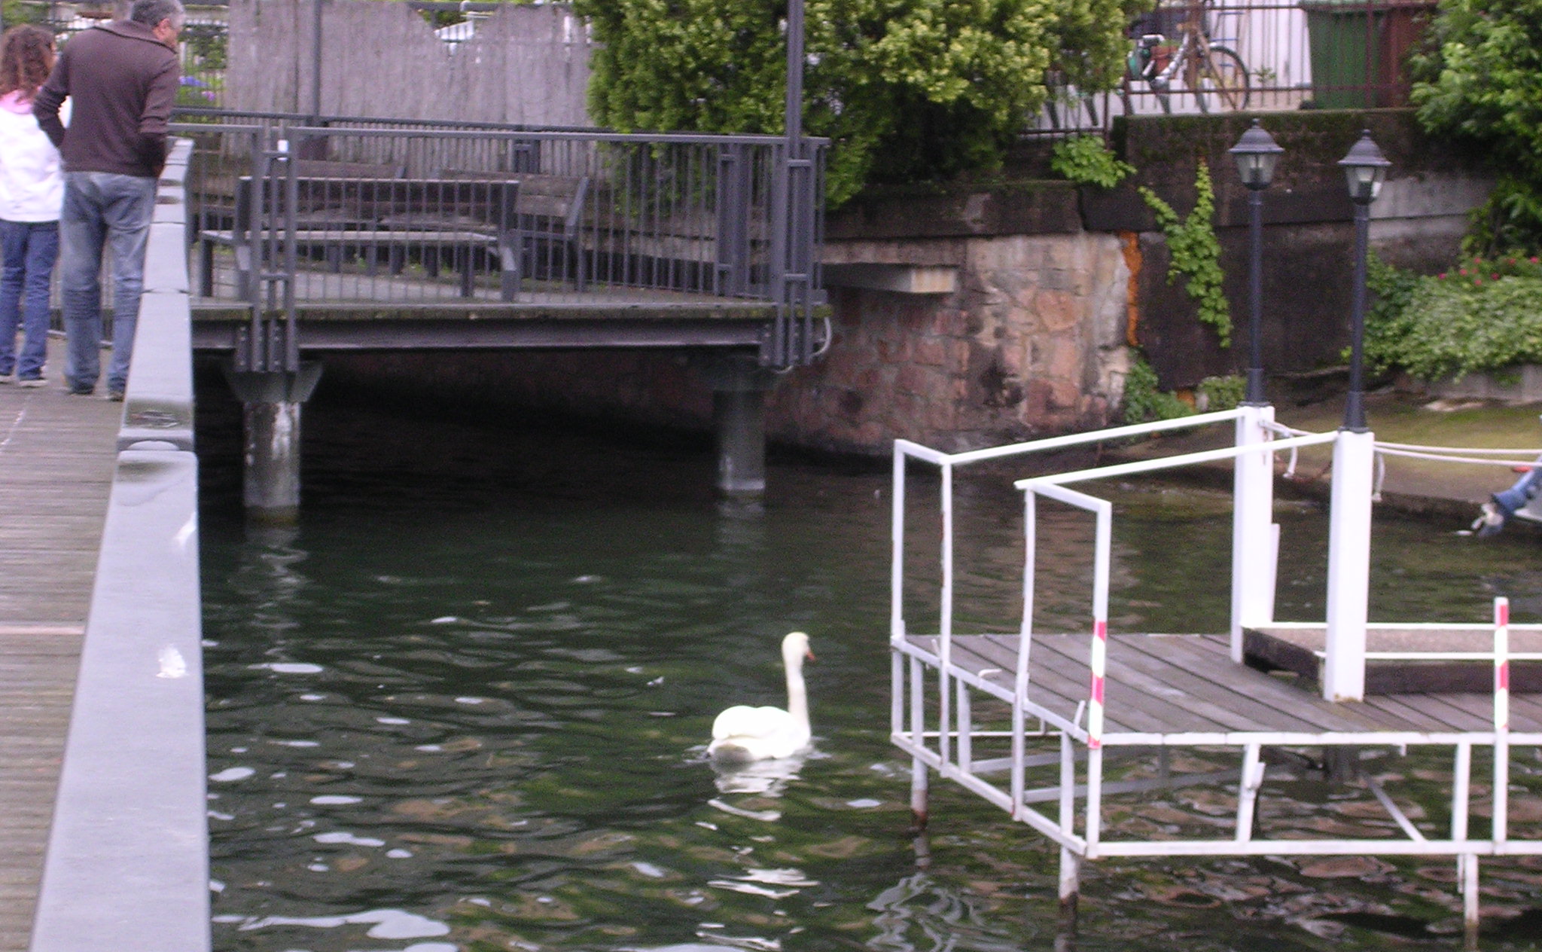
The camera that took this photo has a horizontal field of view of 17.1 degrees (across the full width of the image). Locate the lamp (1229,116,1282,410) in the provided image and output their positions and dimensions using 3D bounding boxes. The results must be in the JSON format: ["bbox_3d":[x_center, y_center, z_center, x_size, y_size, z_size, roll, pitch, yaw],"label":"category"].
[{"bbox_3d":[1.820,-0.801,19.200,0.200,1.070,0.200,0,4,0],"label":"lamp"}]

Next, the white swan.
[{"bbox_3d":[-0.037,0.911,21.100,0.350,0.510,0.680,4,5,31],"label":"white swan"}]

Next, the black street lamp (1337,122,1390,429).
[{"bbox_3d":[2.094,-0.690,18.100,0.200,1.070,0.200,2,4,0],"label":"black street lamp"}]

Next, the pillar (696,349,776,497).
[{"bbox_3d":[-0.211,-0.330,33.800,0.430,0.950,0.430,-1,5,-32],"label":"pillar"}]

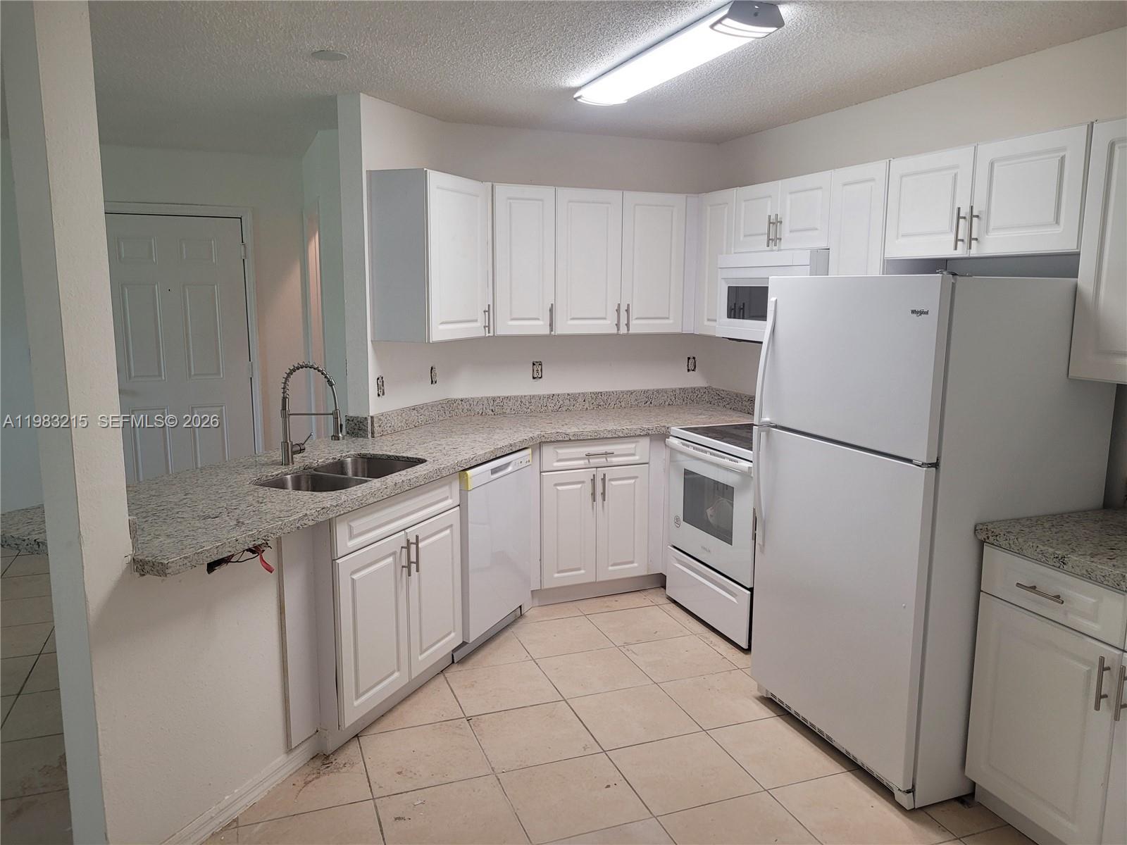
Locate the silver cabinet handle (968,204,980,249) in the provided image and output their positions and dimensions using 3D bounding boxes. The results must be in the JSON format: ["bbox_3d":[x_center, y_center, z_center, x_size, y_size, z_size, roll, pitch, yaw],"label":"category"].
[{"bbox_3d":[1.397,-0.662,2.881,0.035,0.147,0.012,-3,10,-20],"label":"silver cabinet handle"}]

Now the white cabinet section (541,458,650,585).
[{"bbox_3d":[0.075,0.483,4.674,0.609,0.645,0.520,-4,9,-22],"label":"white cabinet section"}]

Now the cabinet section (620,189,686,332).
[{"bbox_3d":[0.488,-0.863,4.617,0.375,0.750,0.022,-3,10,-22],"label":"cabinet section"}]

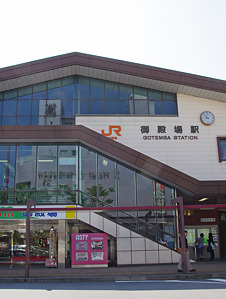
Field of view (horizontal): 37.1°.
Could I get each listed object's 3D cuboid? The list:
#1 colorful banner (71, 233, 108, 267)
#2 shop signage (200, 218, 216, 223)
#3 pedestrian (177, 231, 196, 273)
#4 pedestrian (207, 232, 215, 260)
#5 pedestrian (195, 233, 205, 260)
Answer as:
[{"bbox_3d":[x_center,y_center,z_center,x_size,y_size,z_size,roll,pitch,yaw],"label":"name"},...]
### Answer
[{"bbox_3d":[-1.151,5.118,17.084,1.833,1.671,0.250,0,-14,-3],"label":"colorful banner"},{"bbox_3d":[6.003,4.463,21.189,0.957,0.270,0.080,0,-14,-3],"label":"shop signage"},{"bbox_3d":[3.209,4.436,14.719,0.780,1.706,0.500,0,-14,-3],"label":"pedestrian"},{"bbox_3d":[5.877,5.838,20.256,0.480,1.540,0.380,-2,-14,5],"label":"pedestrian"},{"bbox_3d":[5.292,5.875,20.387,0.550,1.550,0.380,-2,-14,3],"label":"pedestrian"}]

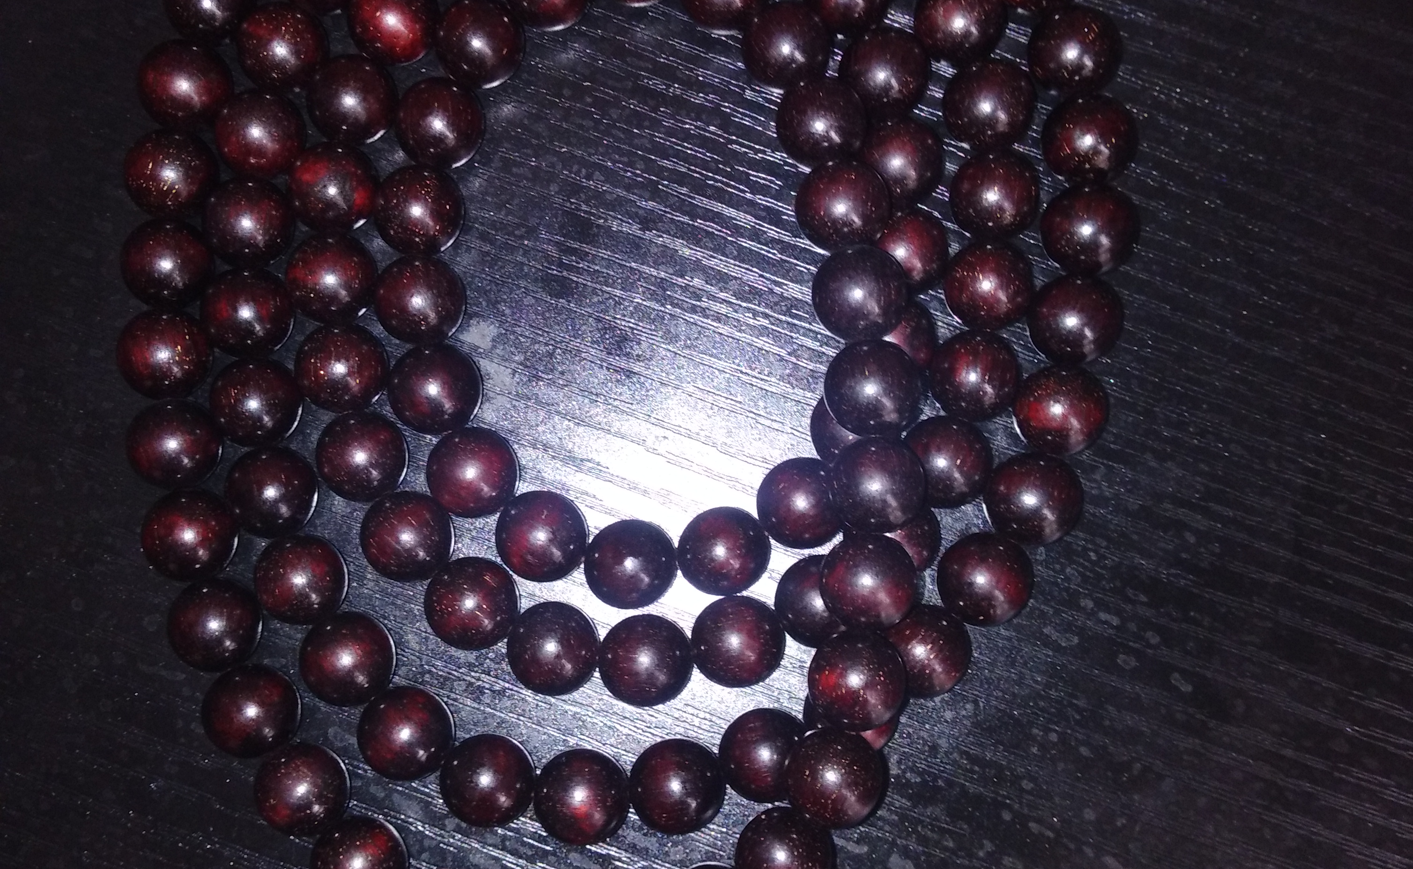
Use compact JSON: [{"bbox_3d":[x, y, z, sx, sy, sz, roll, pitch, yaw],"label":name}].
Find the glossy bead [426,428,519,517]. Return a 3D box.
[{"bbox_3d":[-0.038,0.006,0.242,0.015,0.015,0.015,0,86,1],"label":"glossy bead"}]

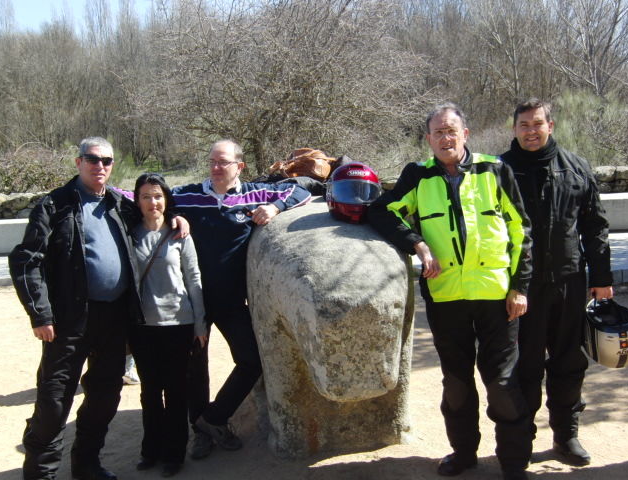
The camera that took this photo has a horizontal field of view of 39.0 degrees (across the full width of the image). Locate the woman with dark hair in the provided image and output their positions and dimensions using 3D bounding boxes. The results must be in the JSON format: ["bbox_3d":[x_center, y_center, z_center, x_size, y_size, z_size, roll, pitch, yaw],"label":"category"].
[{"bbox_3d":[-0.750,0.412,4.520,0.450,1.520,0.300,-2,4,0],"label":"woman with dark hair"}]

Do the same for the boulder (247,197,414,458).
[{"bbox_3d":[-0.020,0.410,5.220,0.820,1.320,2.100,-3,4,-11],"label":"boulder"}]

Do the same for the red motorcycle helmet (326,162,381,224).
[{"bbox_3d":[0.200,-0.231,4.430,0.263,0.290,0.340,-2,4,-9],"label":"red motorcycle helmet"}]

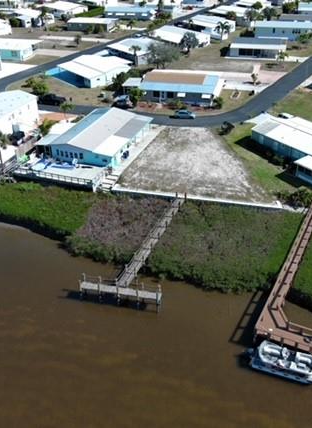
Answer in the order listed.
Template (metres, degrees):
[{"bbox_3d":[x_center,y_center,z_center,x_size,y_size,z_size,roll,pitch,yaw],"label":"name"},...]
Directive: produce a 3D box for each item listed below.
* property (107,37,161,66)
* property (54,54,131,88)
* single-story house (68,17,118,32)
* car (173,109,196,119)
[{"bbox_3d":[-6.039,-46.029,145.896,9.000,4.000,15.000,-22,36,-32],"label":"property"},{"bbox_3d":[-14.462,-35.650,127.535,14.800,3.300,14.700,-25,40,-34],"label":"property"},{"bbox_3d":[-22.094,-66.724,180.561,15.303,3.627,9.981,8,33,15],"label":"single-story house"},{"bbox_3d":[6.021,-20.201,103.302,4.400,1.500,1.800,4,30,9],"label":"car"}]

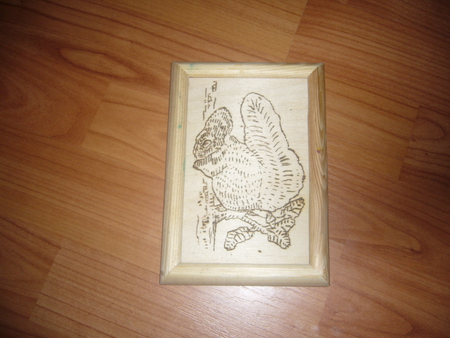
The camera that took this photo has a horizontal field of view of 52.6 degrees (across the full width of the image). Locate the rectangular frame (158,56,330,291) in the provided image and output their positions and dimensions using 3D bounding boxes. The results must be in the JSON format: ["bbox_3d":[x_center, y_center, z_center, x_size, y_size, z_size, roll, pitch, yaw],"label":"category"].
[{"bbox_3d":[0.018,0.000,0.388,0.136,0.016,0.193,1,78,2],"label":"rectangular frame"}]

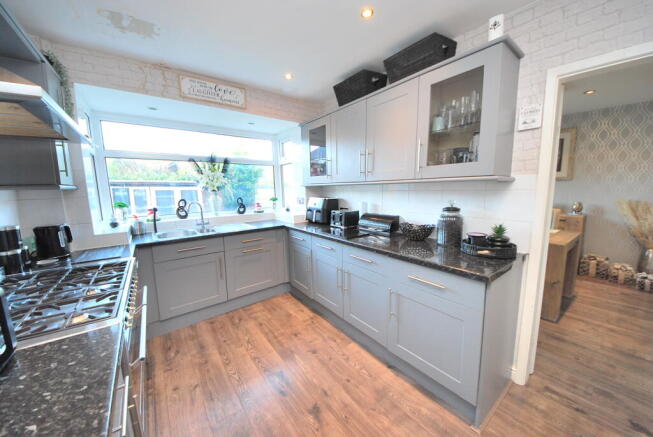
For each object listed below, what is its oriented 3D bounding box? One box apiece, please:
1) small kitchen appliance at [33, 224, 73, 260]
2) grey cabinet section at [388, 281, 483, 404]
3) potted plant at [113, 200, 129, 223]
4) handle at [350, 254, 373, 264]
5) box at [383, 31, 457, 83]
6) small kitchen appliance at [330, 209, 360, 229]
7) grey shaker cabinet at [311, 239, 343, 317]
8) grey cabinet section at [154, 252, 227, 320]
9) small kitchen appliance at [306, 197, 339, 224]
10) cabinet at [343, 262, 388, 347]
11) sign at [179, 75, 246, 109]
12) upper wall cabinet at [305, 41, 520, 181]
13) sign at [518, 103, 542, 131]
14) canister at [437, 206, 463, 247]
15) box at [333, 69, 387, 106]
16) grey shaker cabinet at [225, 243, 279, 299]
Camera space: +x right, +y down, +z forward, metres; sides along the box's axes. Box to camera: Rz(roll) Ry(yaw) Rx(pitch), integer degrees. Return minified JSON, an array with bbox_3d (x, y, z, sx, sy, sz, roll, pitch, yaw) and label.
[{"bbox_3d":[-1.940,0.159,1.544,0.210,0.235,0.160,-4,8,-25],"label":"small kitchen appliance"},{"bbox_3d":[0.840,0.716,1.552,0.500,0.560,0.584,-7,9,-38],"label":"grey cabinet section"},{"bbox_3d":[-2.200,-0.069,2.341,0.120,0.205,0.120,-7,9,-37],"label":"potted plant"},{"bbox_3d":[0.281,0.327,1.771,0.035,0.013,0.230,-7,10,-38],"label":"handle"},{"bbox_3d":[0.704,-1.161,1.710,0.270,0.240,0.440,-7,9,-37],"label":"box"},{"bbox_3d":[0.216,0.002,2.671,0.235,0.190,0.240,-7,9,-37],"label":"small kitchen appliance"},{"bbox_3d":[0.228,0.540,2.394,0.570,0.721,0.503,-7,9,-37],"label":"grey shaker cabinet"},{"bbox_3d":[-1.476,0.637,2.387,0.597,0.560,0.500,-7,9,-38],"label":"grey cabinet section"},{"bbox_3d":[-0.083,-0.106,3.034,0.285,0.325,0.390,-7,10,-38],"label":"small kitchen appliance"},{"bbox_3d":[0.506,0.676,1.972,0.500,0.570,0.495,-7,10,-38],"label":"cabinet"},{"bbox_3d":[-1.097,-1.256,2.176,0.610,0.205,0.018,-7,10,-38],"label":"sign"},{"bbox_3d":[0.467,-0.714,2.101,0.345,0.780,2.070,-7,9,-37],"label":"upper wall cabinet"},{"bbox_3d":[1.260,-0.621,1.348,0.012,0.155,0.106,-7,9,-37],"label":"sign"},{"bbox_3d":[0.988,0.055,1.744,0.178,0.325,0.178,-7,10,-38],"label":"canister"},{"bbox_3d":[0.320,-1.226,2.160,0.270,0.220,0.450,-7,10,-38],"label":"box"},{"bbox_3d":[-1.035,0.561,2.807,0.607,0.613,0.570,-7,9,-37],"label":"grey shaker cabinet"}]

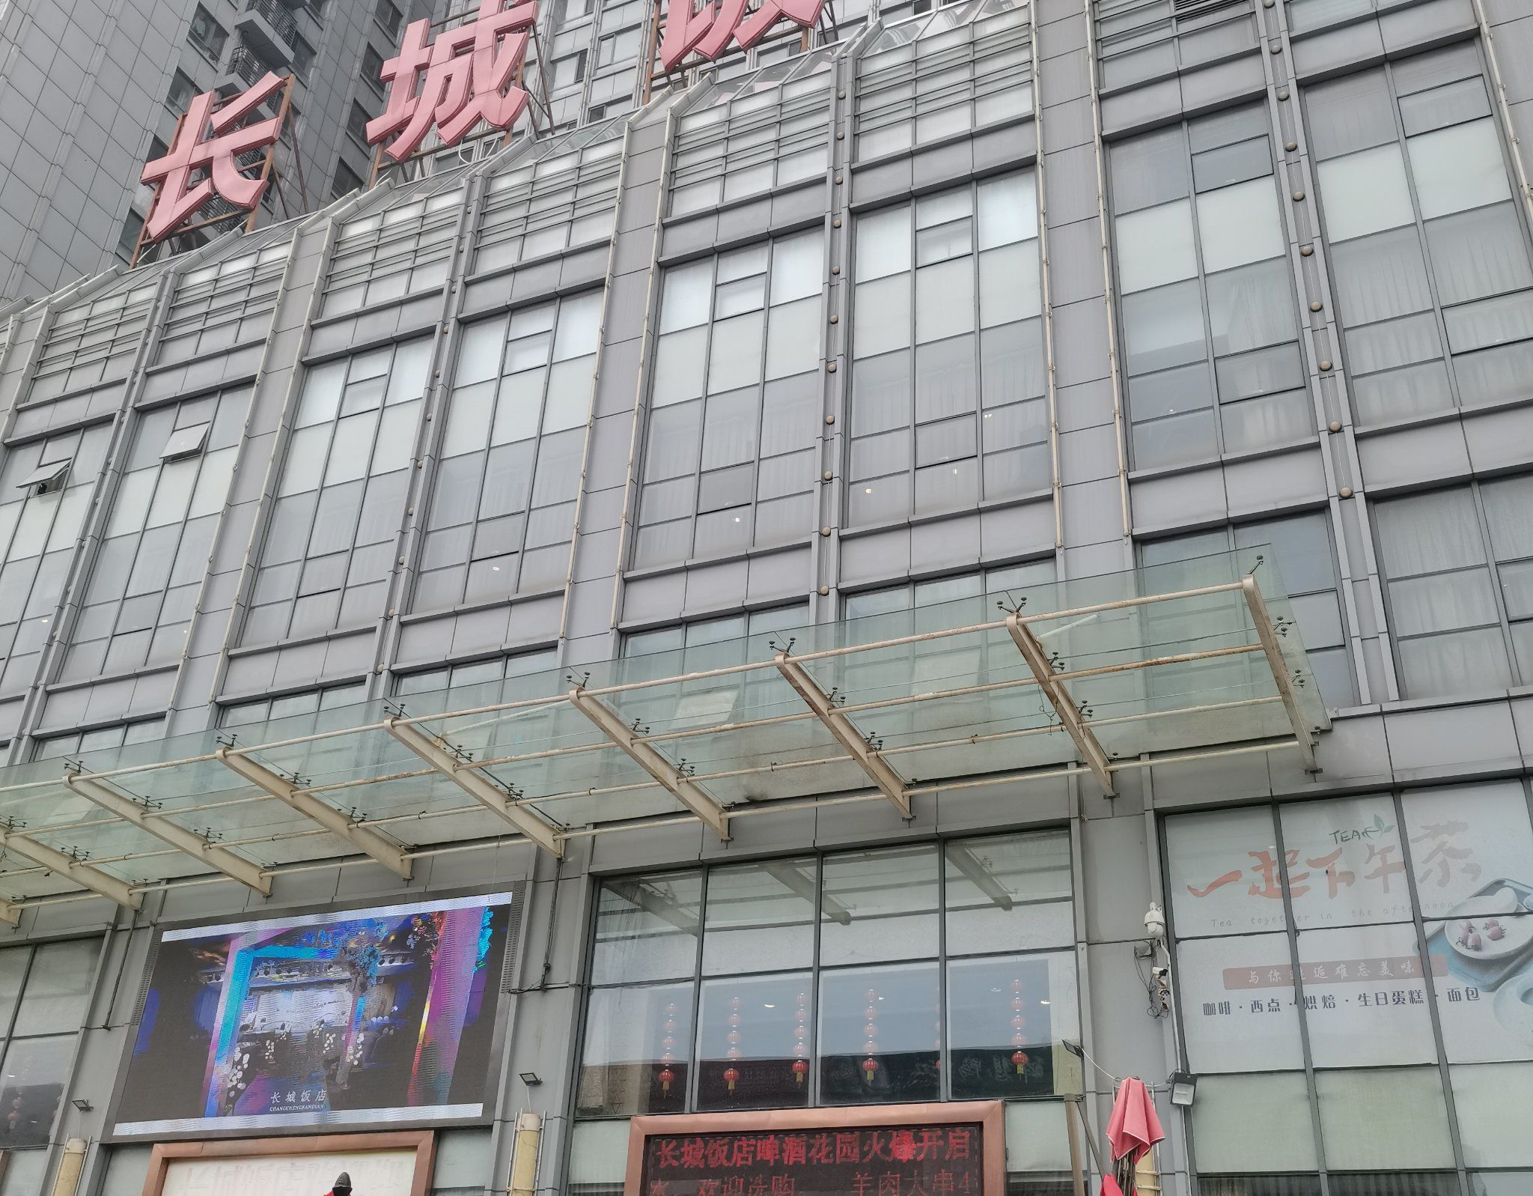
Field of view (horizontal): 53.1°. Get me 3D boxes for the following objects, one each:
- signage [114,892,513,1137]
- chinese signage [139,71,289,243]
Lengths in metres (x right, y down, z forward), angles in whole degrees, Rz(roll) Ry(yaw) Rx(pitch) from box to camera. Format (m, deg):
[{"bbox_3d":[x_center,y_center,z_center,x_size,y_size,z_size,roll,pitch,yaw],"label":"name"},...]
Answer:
[{"bbox_3d":[-6.393,5.861,21.482,6.231,2.997,0.220,-10,-33,22],"label":"signage"},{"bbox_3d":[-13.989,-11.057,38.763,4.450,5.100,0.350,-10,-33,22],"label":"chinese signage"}]

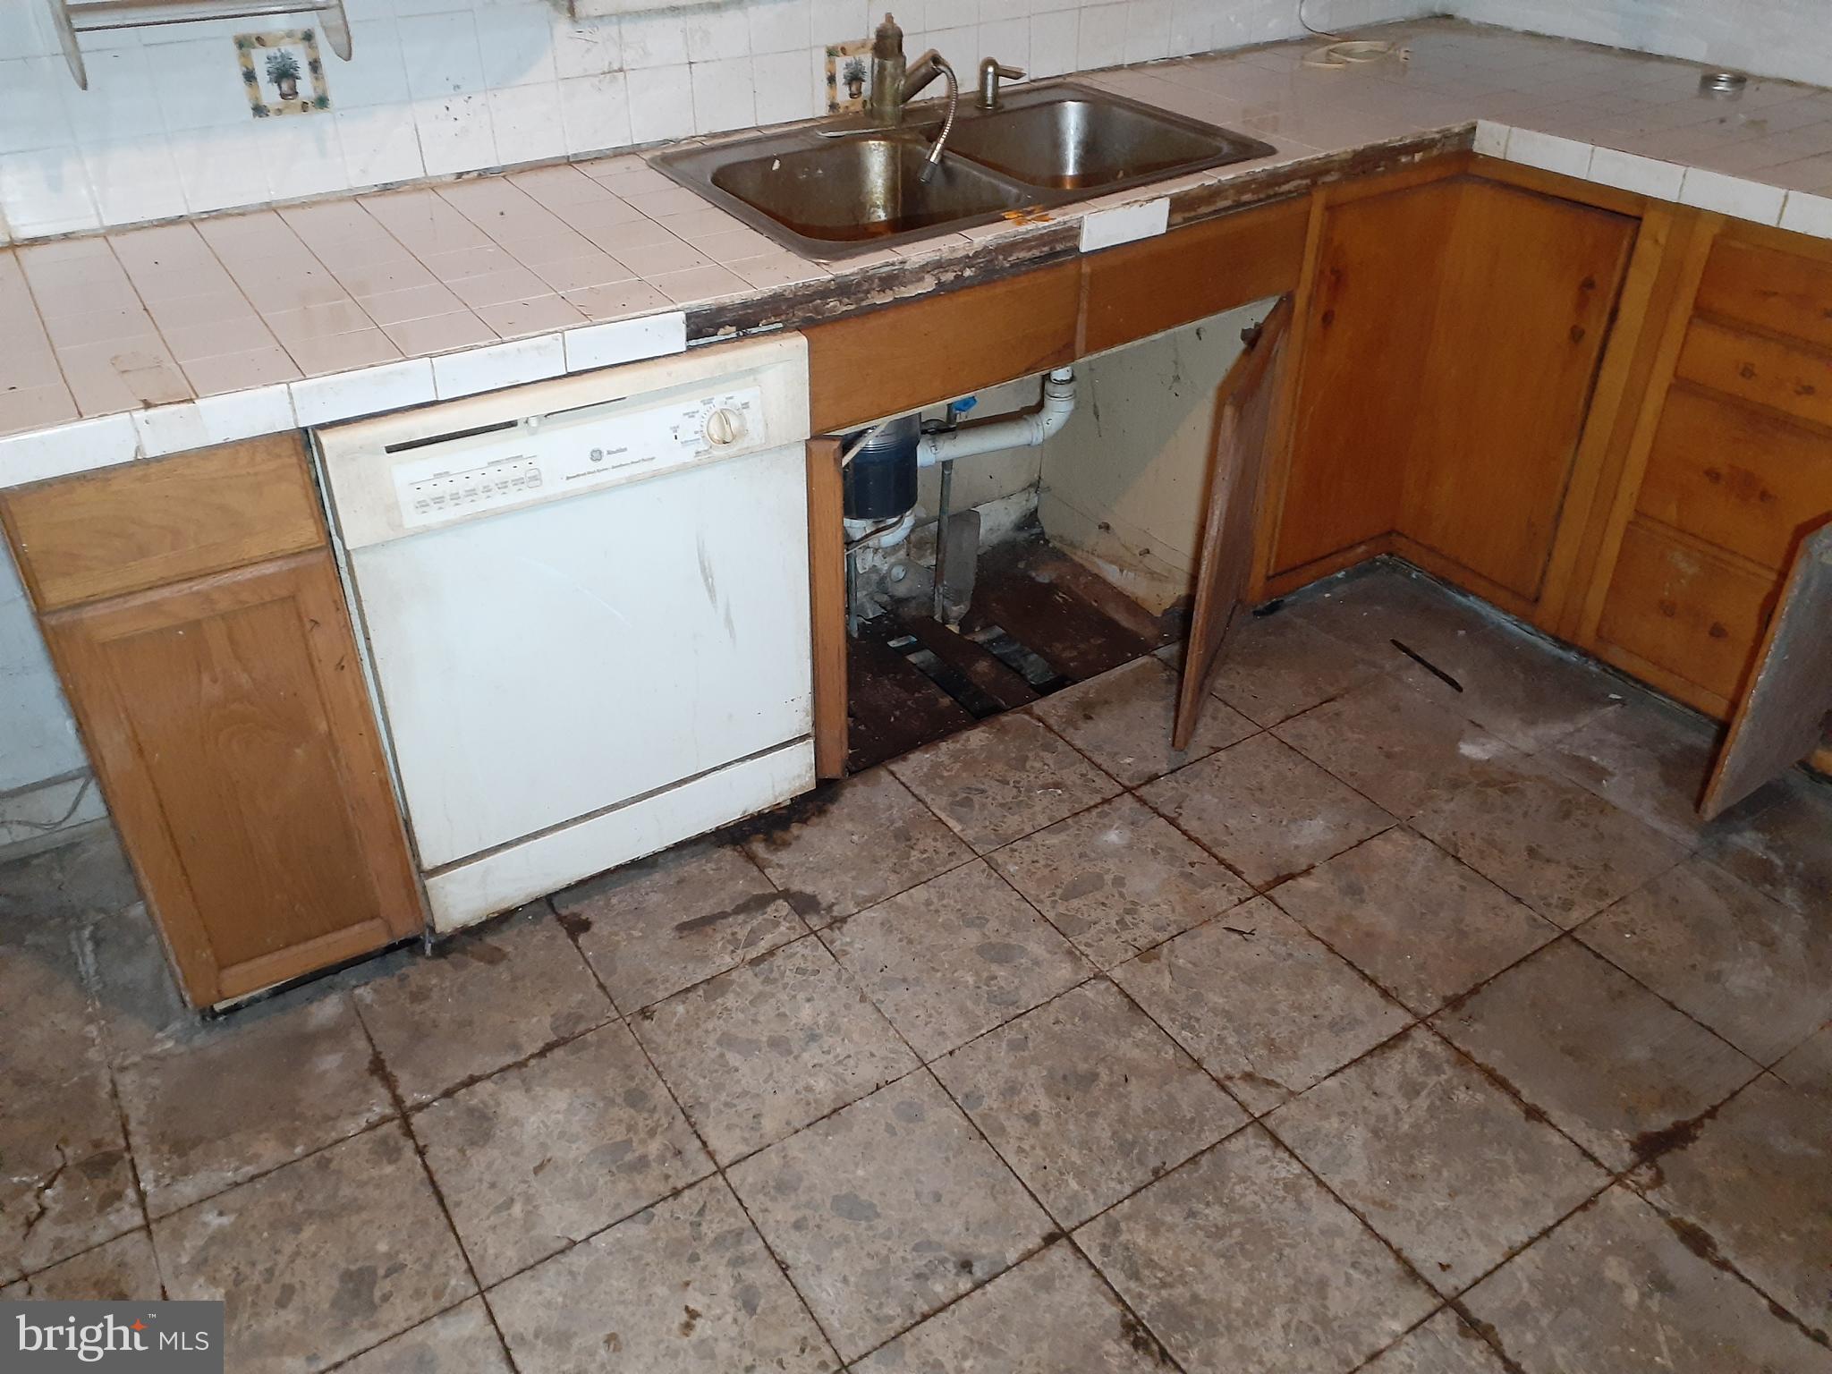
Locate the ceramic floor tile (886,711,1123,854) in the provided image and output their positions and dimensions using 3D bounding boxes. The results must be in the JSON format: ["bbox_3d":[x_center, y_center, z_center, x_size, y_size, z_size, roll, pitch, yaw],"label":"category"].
[{"bbox_3d":[0.152,0.153,2.387,0.292,0.011,0.279,-20,38,-26],"label":"ceramic floor tile"}]

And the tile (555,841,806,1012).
[{"bbox_3d":[-0.347,0.333,2.089,0.287,0.010,0.289,-21,38,-25],"label":"tile"}]

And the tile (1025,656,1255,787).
[{"bbox_3d":[0.393,0.055,2.464,0.287,0.010,0.289,-21,38,-25],"label":"tile"}]

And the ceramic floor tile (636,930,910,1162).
[{"bbox_3d":[-0.193,0.477,1.914,0.292,0.011,0.292,-20,38,-26],"label":"ceramic floor tile"}]

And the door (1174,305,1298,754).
[{"bbox_3d":[0.529,-0.278,2.373,0.020,0.602,0.494,12,36,21],"label":"door"}]

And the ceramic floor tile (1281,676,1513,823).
[{"bbox_3d":[0.818,0.104,2.442,0.292,0.011,0.292,-20,38,-26],"label":"ceramic floor tile"}]

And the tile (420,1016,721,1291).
[{"bbox_3d":[-0.436,0.561,1.754,0.287,0.010,0.289,-21,38,-25],"label":"tile"}]

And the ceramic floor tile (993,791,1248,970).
[{"bbox_3d":[0.304,0.283,2.128,0.287,0.010,0.289,-21,38,-25],"label":"ceramic floor tile"}]

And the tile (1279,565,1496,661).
[{"bbox_3d":[0.886,-0.130,2.713,0.287,0.010,0.289,-21,38,-25],"label":"tile"}]

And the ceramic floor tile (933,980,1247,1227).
[{"bbox_3d":[0.214,0.511,1.793,0.287,0.010,0.289,-21,38,-25],"label":"ceramic floor tile"}]

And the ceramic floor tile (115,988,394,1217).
[{"bbox_3d":[-0.874,0.530,1.889,0.303,0.011,0.303,-20,38,-26],"label":"ceramic floor tile"}]

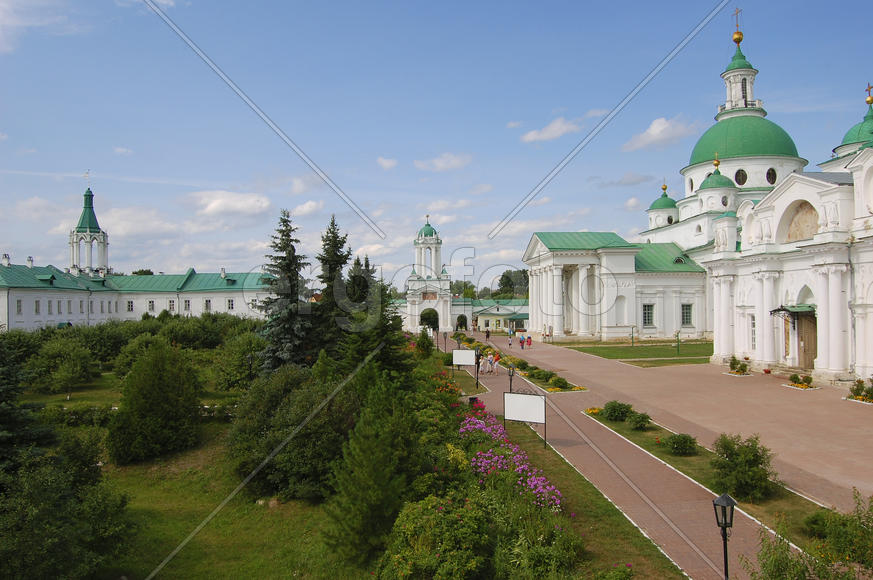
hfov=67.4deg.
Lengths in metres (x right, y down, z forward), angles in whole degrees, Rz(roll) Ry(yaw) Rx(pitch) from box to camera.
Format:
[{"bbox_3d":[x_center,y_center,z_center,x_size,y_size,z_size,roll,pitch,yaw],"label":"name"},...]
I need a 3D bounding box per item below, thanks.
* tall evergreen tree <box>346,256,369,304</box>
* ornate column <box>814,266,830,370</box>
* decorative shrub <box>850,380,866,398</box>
[{"bbox_3d":[-6.600,1.600,54.000,2.800,8.800,2.800,0,-1,-4],"label":"tall evergreen tree"},{"bbox_3d":[25.117,1.865,42.500,0.850,6.700,0.850,0,-2,-1],"label":"ornate column"},{"bbox_3d":[24.004,5.631,37.200,0.750,1.000,0.750,0,-2,0],"label":"decorative shrub"}]

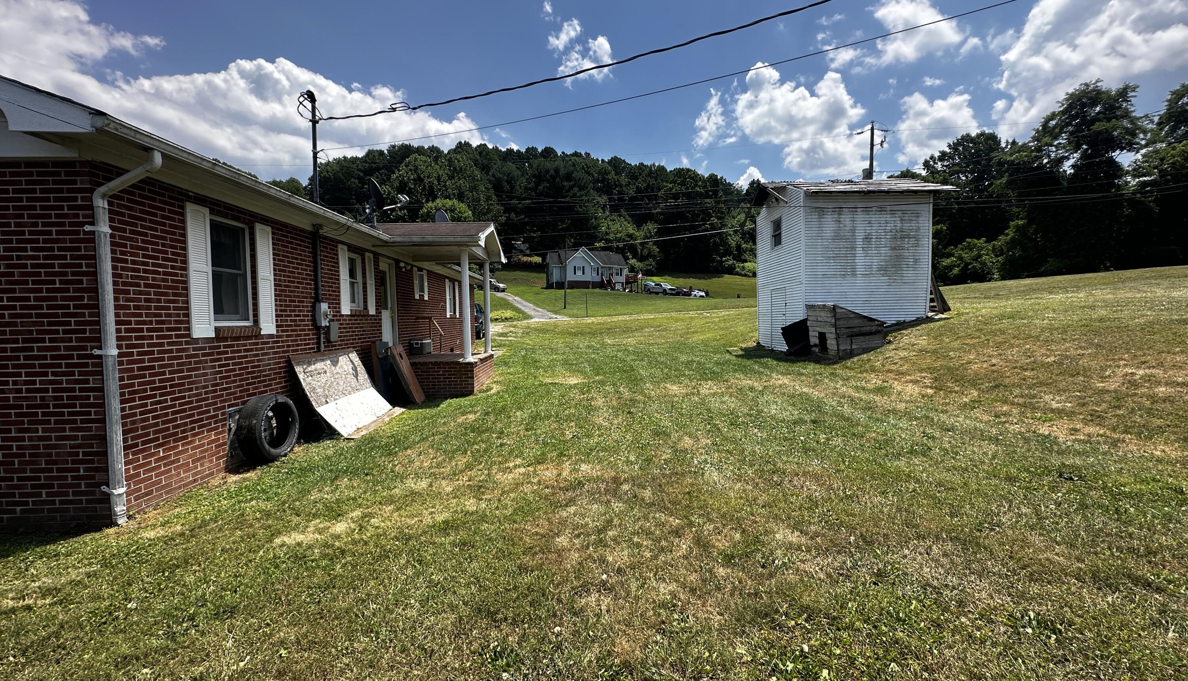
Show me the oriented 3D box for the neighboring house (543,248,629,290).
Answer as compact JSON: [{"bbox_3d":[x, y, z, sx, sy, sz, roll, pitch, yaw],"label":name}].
[{"bbox_3d":[-1.202,-12.425,83.000,13.000,7.000,9.500,-1,3,-12],"label":"neighboring house"}]

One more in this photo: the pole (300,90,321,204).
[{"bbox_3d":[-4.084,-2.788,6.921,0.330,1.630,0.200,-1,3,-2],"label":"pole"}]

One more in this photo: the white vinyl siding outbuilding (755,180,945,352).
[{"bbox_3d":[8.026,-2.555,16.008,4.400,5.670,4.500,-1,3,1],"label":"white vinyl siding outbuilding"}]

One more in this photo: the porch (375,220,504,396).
[{"bbox_3d":[-3.209,-0.710,10.193,2.204,3.485,2.973,-1,3,-2],"label":"porch"}]

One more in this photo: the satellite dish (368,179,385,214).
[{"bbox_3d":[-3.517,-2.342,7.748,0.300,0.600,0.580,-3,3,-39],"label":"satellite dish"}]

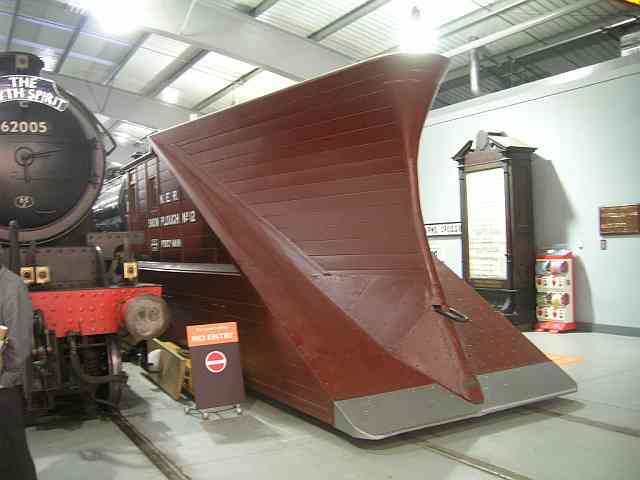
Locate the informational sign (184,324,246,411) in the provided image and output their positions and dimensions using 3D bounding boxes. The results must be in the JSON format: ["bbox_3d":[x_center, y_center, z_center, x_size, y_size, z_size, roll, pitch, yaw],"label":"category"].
[{"bbox_3d":[-0.965,1.155,5.820,0.500,0.760,0.120,-1,-13,-36],"label":"informational sign"}]

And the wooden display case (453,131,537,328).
[{"bbox_3d":[3.010,-0.150,10.750,0.750,3.350,1.220,-1,-1,-31],"label":"wooden display case"}]

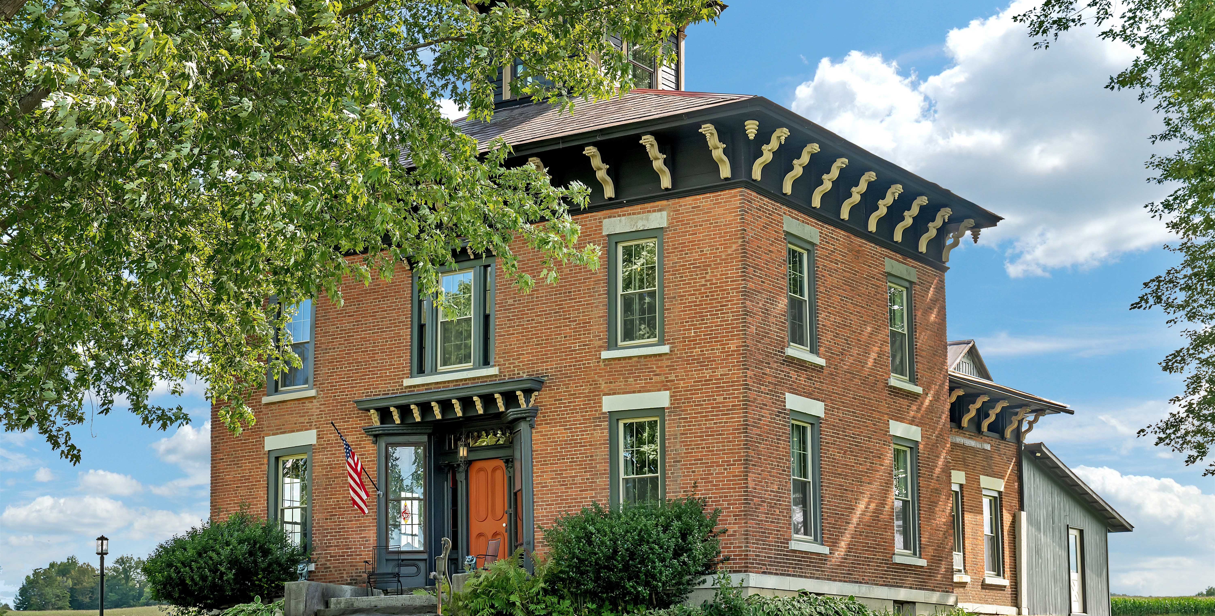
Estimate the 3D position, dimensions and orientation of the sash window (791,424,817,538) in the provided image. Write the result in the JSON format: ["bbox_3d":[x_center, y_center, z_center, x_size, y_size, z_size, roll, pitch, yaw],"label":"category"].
[{"bbox_3d":[3.388,2.999,32.812,0.120,2.060,0.900,-8,-14,34],"label":"sash window"}]

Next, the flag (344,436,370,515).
[{"bbox_3d":[-4.512,3.026,34.026,0.160,1.330,0.580,-8,-14,34],"label":"flag"}]

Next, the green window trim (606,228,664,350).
[{"bbox_3d":[0.538,-0.318,33.711,1.200,2.130,0.150,-7,-12,34],"label":"green window trim"}]

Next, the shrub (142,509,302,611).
[{"bbox_3d":[-7.283,4.874,36.101,3.200,1.990,2.400,-8,-14,34],"label":"shrub"}]

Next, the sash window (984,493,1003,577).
[{"bbox_3d":[9.145,5.340,44.844,0.130,2.050,1.050,-8,-14,34],"label":"sash window"}]

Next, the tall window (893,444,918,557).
[{"bbox_3d":[5.661,3.674,36.312,0.160,2.180,1.160,-8,-14,34],"label":"tall window"}]

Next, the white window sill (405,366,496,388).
[{"bbox_3d":[-2.918,1.316,35.754,2.310,0.130,0.170,-7,-12,34],"label":"white window sill"}]

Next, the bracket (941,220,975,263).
[{"bbox_3d":[7.204,-1.388,38.773,0.680,0.820,0.170,-8,-14,34],"label":"bracket"}]

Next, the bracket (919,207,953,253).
[{"bbox_3d":[6.536,-1.554,37.720,0.650,0.800,0.170,-8,-14,34],"label":"bracket"}]

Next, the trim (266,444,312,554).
[{"bbox_3d":[-6.184,3.897,37.232,1.170,2.304,0.150,-8,-14,34],"label":"trim"}]

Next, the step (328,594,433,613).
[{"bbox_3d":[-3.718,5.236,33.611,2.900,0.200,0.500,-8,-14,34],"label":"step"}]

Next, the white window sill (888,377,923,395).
[{"bbox_3d":[5.716,1.539,36.629,0.160,0.123,1.447,-8,-14,34],"label":"white window sill"}]

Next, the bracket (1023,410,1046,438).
[{"bbox_3d":[10.588,2.945,46.957,0.650,0.700,0.170,-8,-14,34],"label":"bracket"}]

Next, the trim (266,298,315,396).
[{"bbox_3d":[-6.285,0.728,37.790,1.260,2.030,0.130,-8,-14,34],"label":"trim"}]

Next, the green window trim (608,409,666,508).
[{"bbox_3d":[0.553,2.888,32.637,1.210,2.220,0.150,-8,-14,34],"label":"green window trim"}]

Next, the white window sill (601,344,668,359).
[{"bbox_3d":[0.532,0.790,33.007,1.435,0.123,0.160,-8,-14,34],"label":"white window sill"}]

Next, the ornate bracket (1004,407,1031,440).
[{"bbox_3d":[9.920,2.793,45.728,0.660,0.680,0.190,-7,-12,34],"label":"ornate bracket"}]

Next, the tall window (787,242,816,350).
[{"bbox_3d":[3.441,-0.190,34.174,0.110,1.880,0.880,-7,-12,34],"label":"tall window"}]

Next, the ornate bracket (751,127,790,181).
[{"bbox_3d":[2.805,-2.610,32.302,0.670,0.830,0.270,-8,-14,34],"label":"ornate bracket"}]

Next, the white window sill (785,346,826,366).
[{"bbox_3d":[3.463,0.873,33.430,0.140,0.130,1.460,-8,-14,34],"label":"white window sill"}]

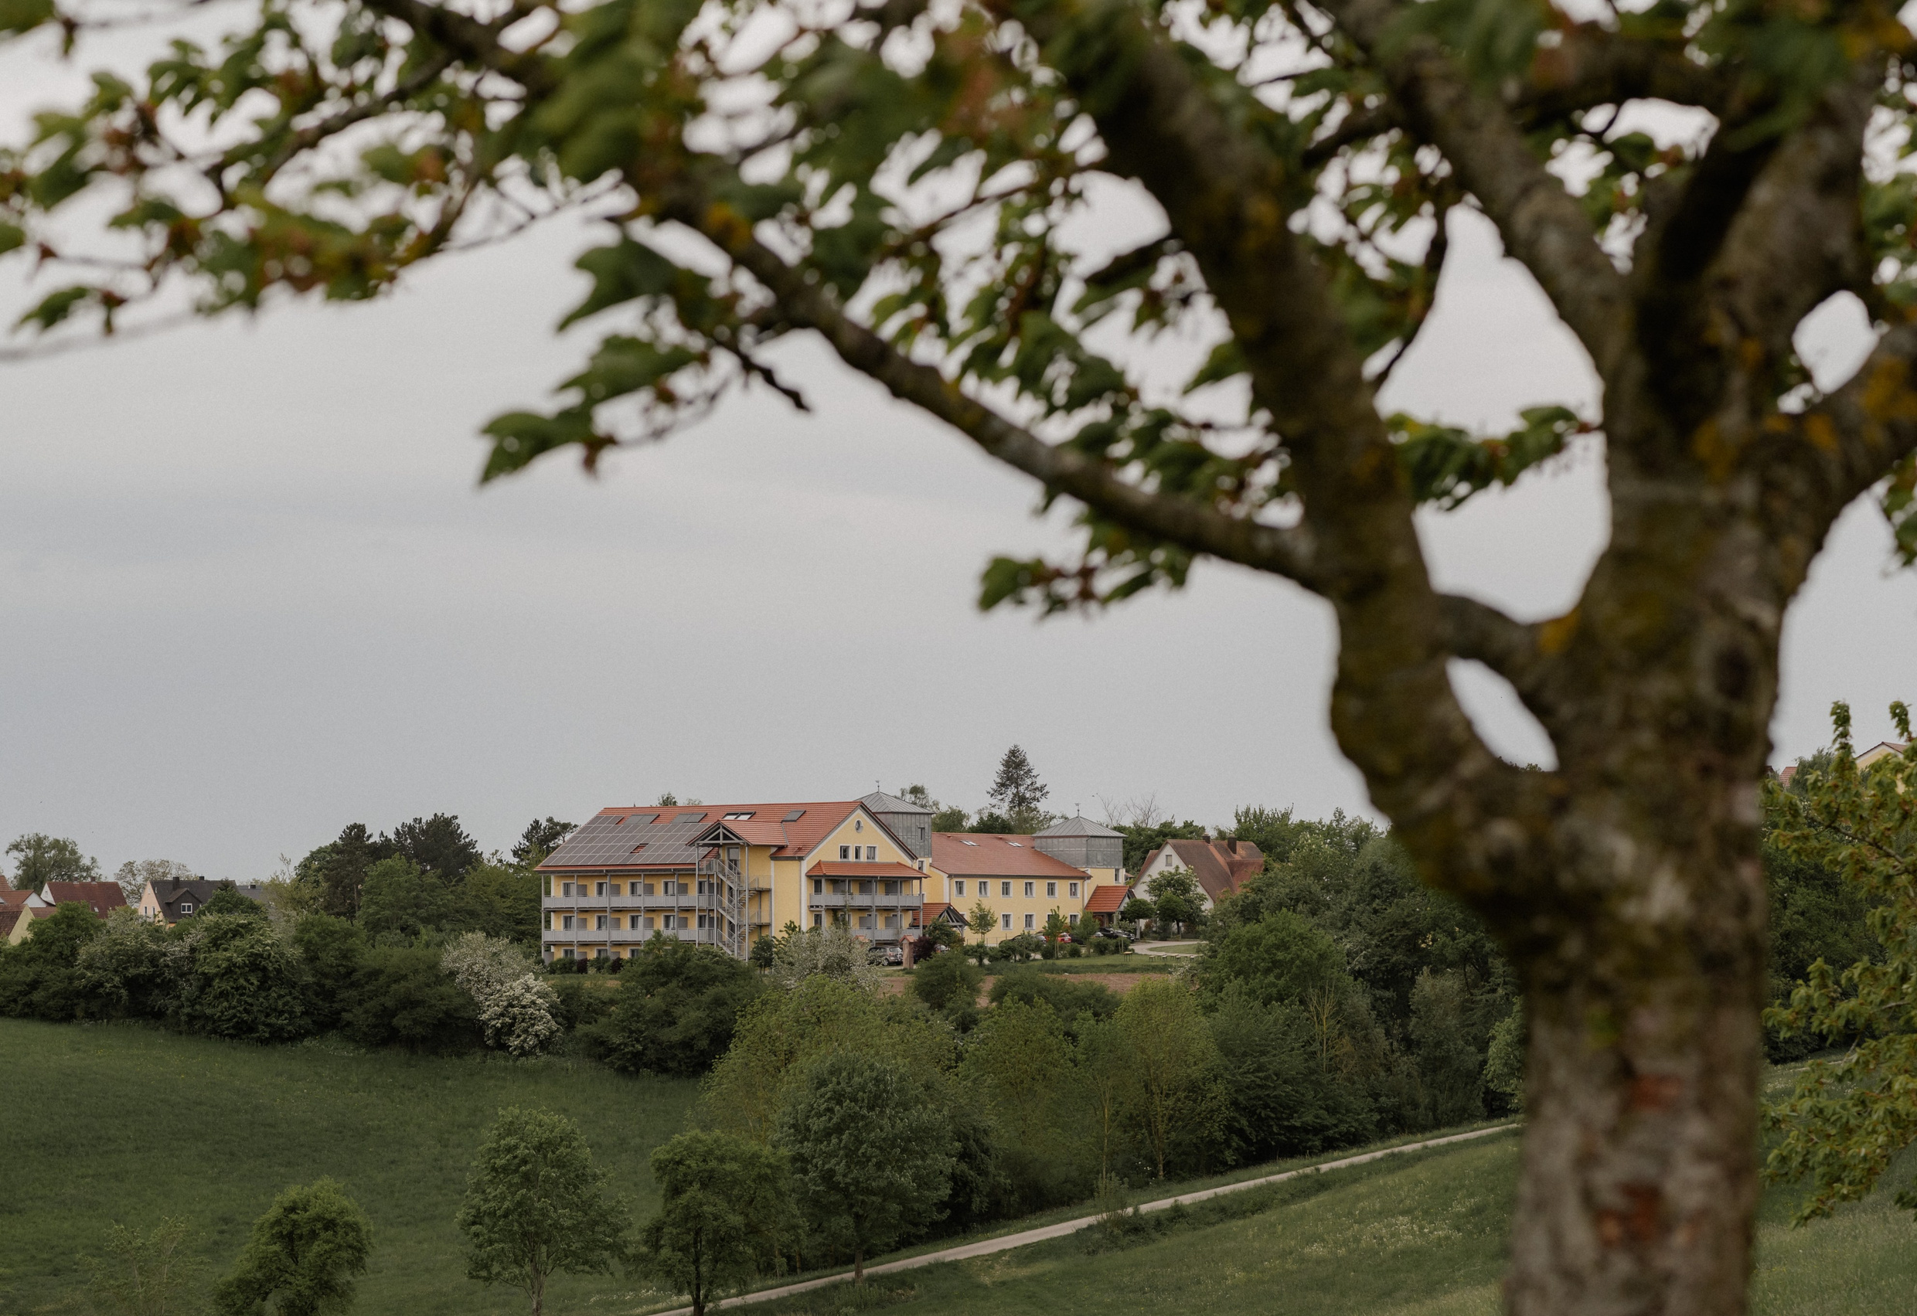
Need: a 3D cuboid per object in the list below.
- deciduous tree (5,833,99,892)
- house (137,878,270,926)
[{"bbox_3d":[-135.880,34.710,699.190,14.370,16.870,13.000,1,-4,-11],"label":"deciduous tree"},{"bbox_3d":[-105.620,35.570,653.410,16.000,9.110,10.500,2,-4,-33],"label":"house"}]

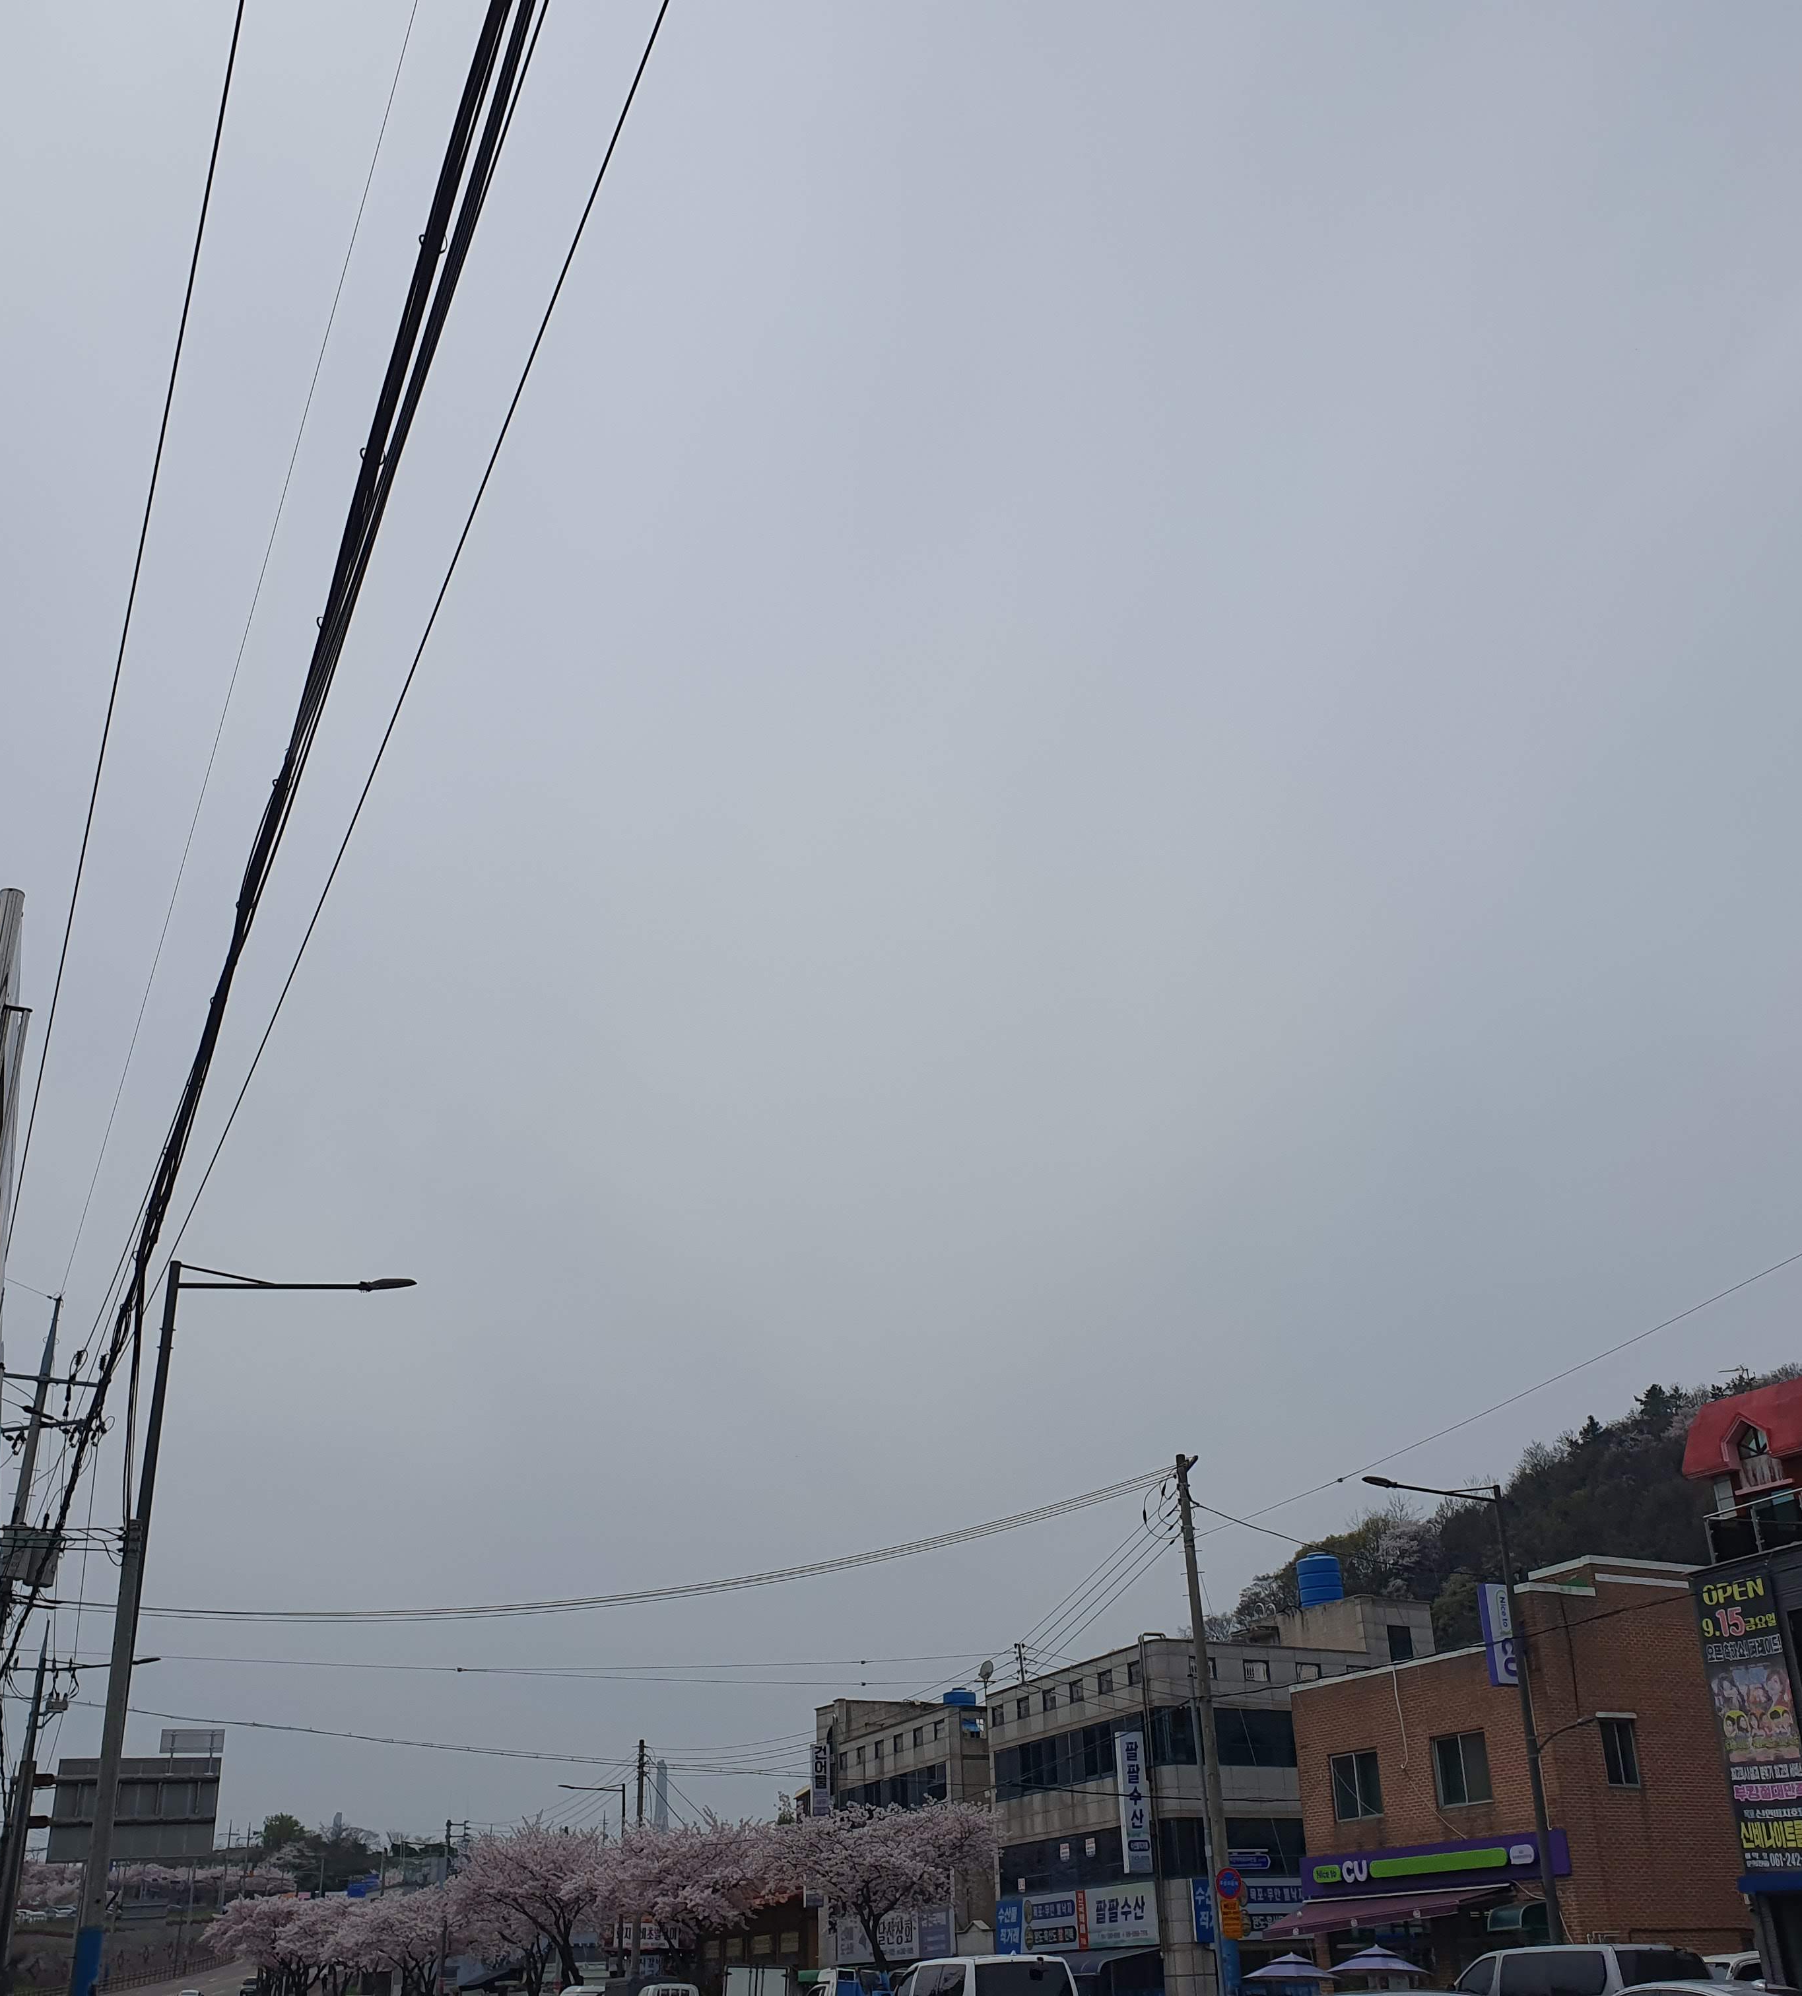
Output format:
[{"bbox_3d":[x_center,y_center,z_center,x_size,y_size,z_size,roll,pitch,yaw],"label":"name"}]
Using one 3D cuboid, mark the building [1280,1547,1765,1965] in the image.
[{"bbox_3d":[16.000,18.715,46.090,9.500,9.400,9.600,8,-28,-19],"label":"building"}]

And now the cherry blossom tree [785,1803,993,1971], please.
[{"bbox_3d":[-0.349,30.470,66.362,7.100,6.900,7.100,-1,-26,-1],"label":"cherry blossom tree"}]

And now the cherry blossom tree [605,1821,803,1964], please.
[{"bbox_3d":[-7.932,36.806,79.568,8.000,7.500,8.000,8,-28,-19],"label":"cherry blossom tree"}]

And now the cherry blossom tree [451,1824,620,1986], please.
[{"bbox_3d":[-15.627,40.306,86.867,7.400,8.000,7.400,8,-28,-19],"label":"cherry blossom tree"}]

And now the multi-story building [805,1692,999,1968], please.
[{"bbox_3d":[4.348,33.840,79.513,11.000,12.200,14.700,8,-28,-19],"label":"multi-story building"}]

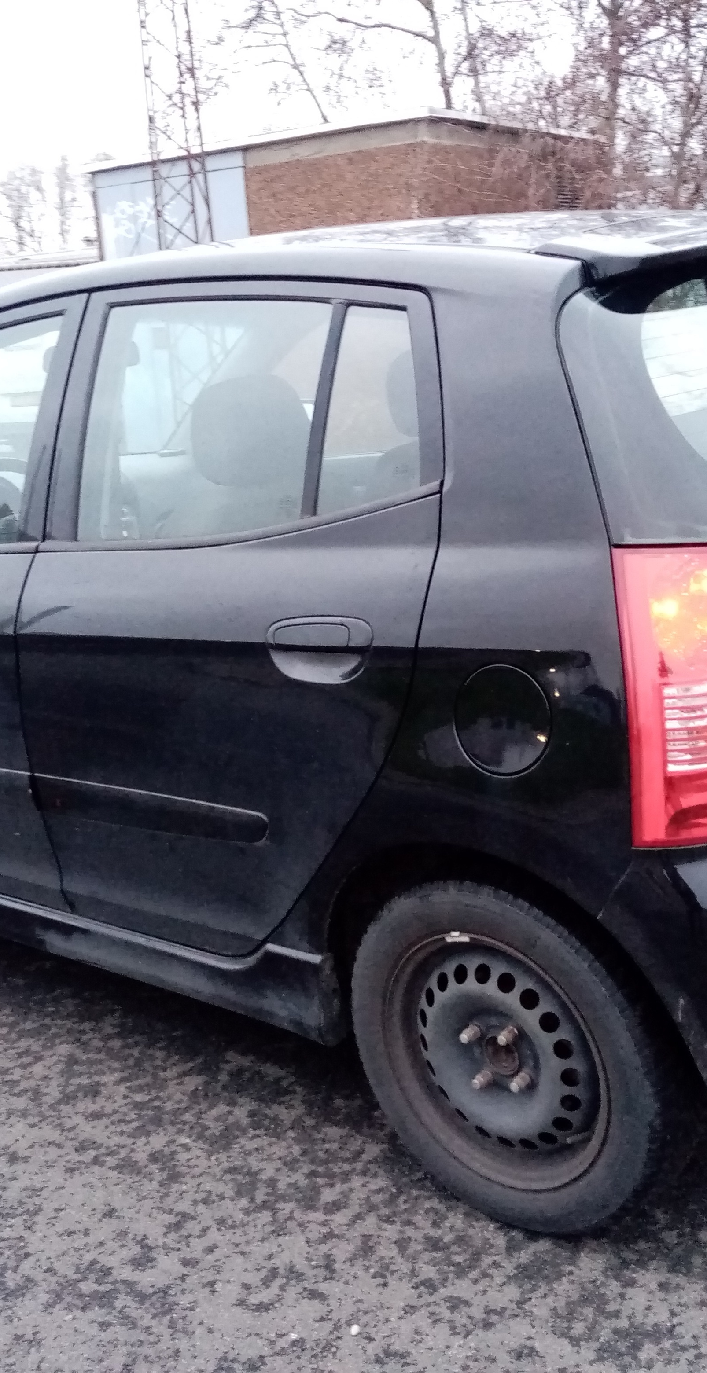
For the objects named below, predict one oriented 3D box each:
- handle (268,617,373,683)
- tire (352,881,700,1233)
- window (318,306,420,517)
[{"bbox_3d":[-0.043,-0.056,1.997,0.190,0.100,0.050,6,17,40],"label":"handle"},{"bbox_3d":[0.241,0.515,2.019,0.550,0.545,0.165,6,17,40],"label":"tire"},{"bbox_3d":[0.033,-0.387,1.922,0.195,0.295,0.030,5,3,37],"label":"window"}]

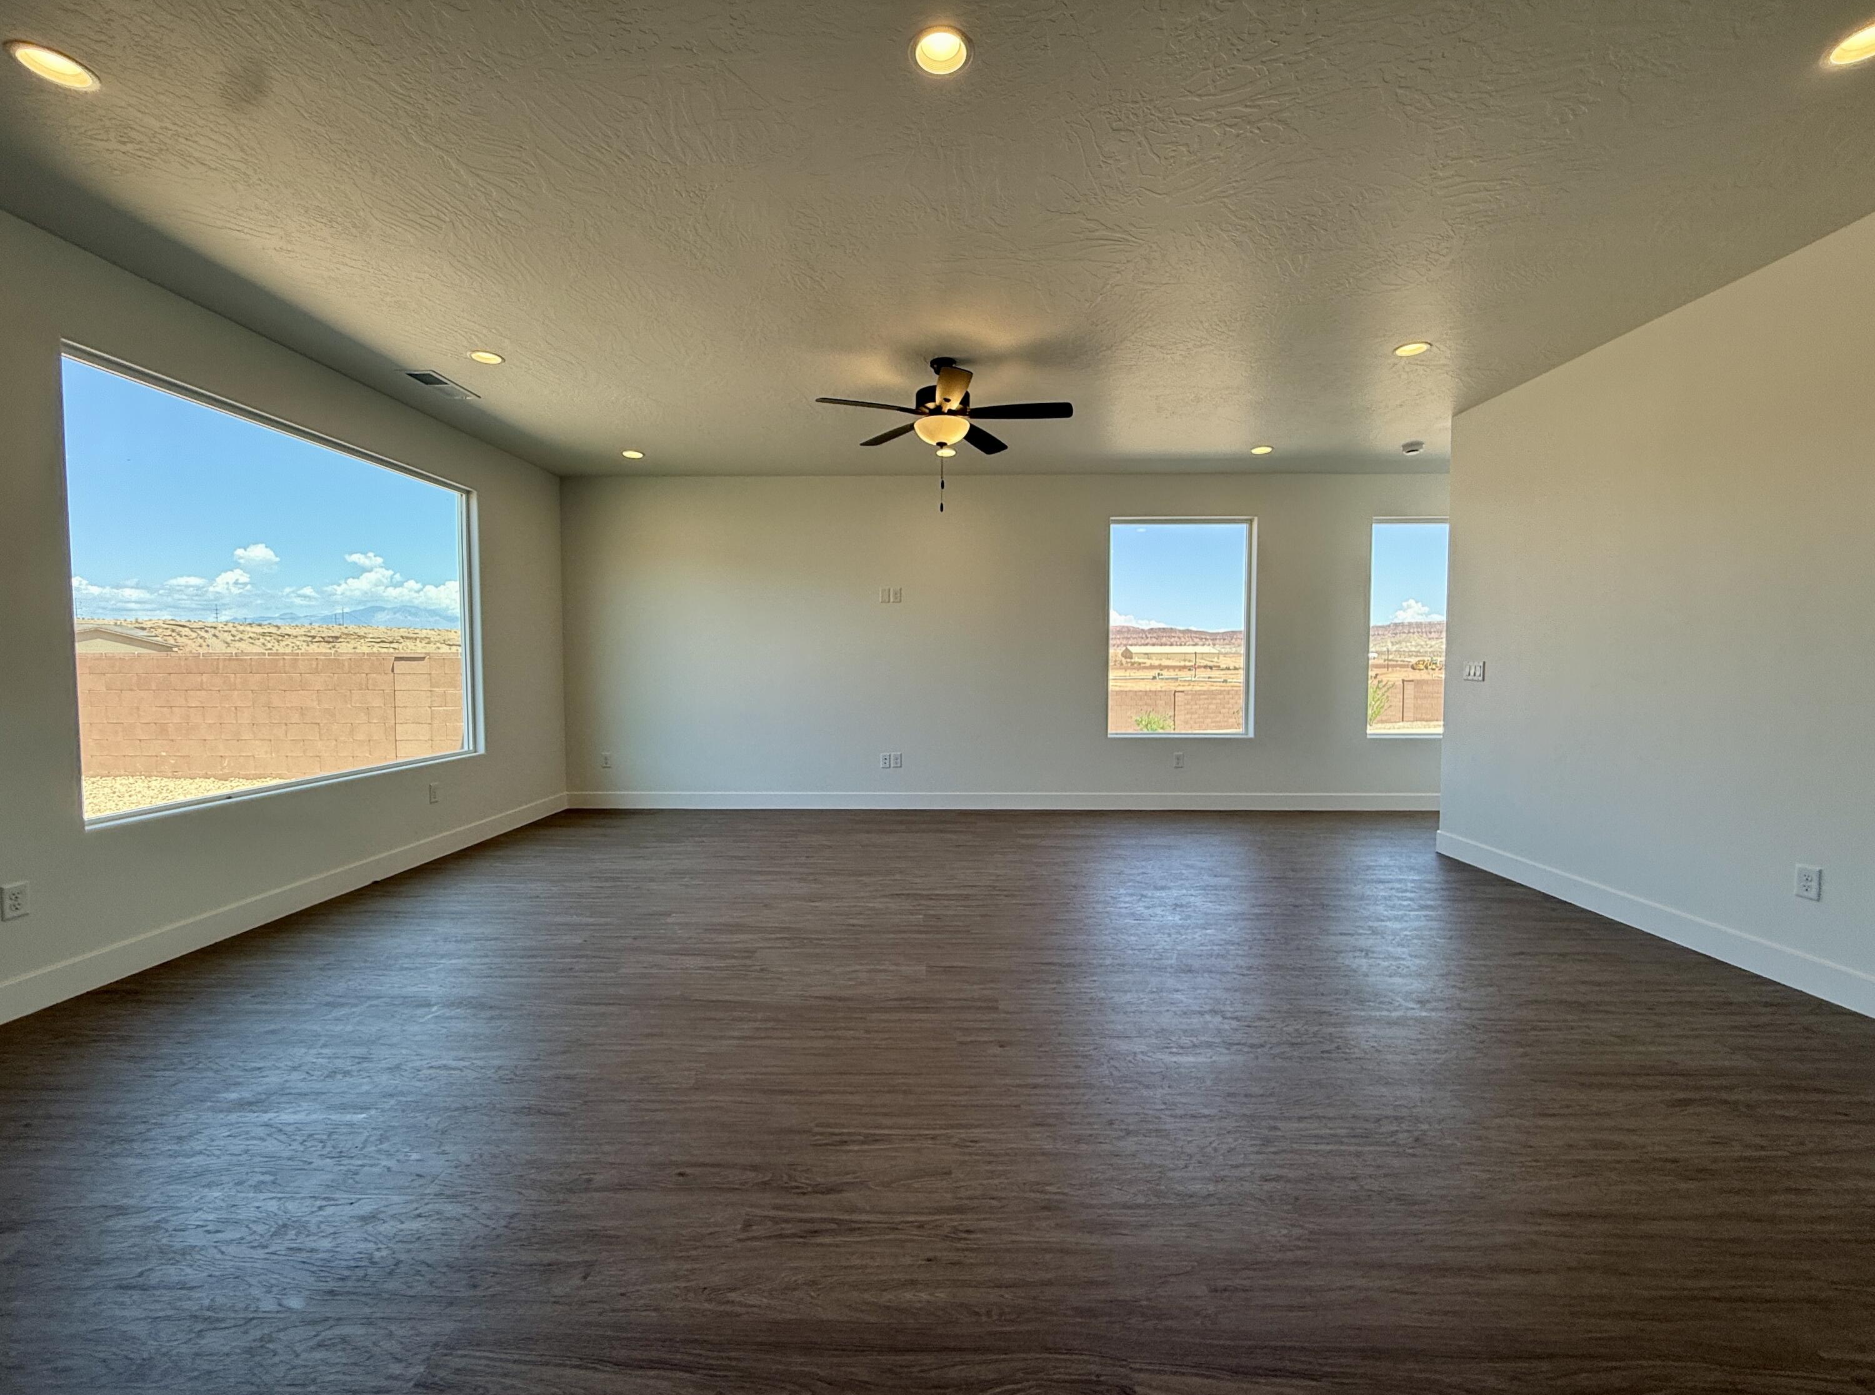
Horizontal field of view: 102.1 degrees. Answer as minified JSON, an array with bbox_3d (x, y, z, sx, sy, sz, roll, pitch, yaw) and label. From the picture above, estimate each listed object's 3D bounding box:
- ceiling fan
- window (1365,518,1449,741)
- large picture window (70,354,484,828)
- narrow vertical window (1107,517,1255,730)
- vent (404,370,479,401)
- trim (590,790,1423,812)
[{"bbox_3d":[0.030,-1.485,3.859,1.290,0.450,1.290,0,3,1],"label":"ceiling fan"},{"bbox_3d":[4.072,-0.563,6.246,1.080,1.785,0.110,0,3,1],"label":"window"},{"bbox_3d":[-3.213,-0.454,3.980,0.110,1.780,2.410,0,3,1],"label":"large picture window"},{"bbox_3d":[2.005,-0.562,6.280,1.190,1.785,0.110,0,3,1],"label":"narrow vertical window"},{"bbox_3d":[-2.738,-1.709,4.170,0.205,0.030,0.410,0,3,1],"label":"vent"},{"bbox_3d":[0.753,0.862,6.278,7.704,0.145,0.020,0,3,1],"label":"trim"}]

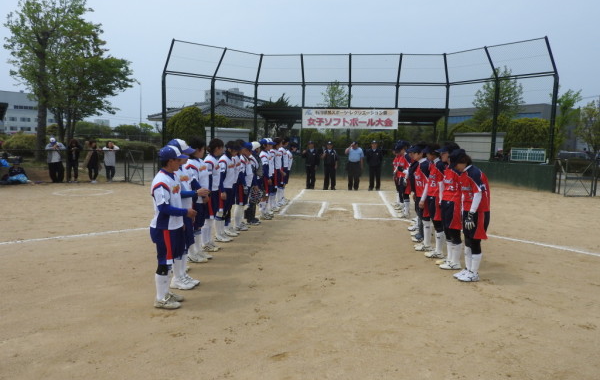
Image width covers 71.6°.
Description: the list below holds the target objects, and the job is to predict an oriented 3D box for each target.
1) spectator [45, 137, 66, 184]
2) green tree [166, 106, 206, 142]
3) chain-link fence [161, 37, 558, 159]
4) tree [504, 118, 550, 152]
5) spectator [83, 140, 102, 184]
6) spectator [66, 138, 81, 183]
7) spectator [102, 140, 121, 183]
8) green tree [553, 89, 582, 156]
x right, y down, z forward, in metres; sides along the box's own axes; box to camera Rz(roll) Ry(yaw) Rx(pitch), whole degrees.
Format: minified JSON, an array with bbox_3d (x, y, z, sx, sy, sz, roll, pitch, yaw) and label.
[{"bbox_3d":[-8.878,-1.090,15.201,0.660,1.607,0.480,0,7,-8],"label":"spectator"},{"bbox_3d":[-6.074,-2.780,22.342,2.272,3.460,2.300,1,6,0],"label":"green tree"},{"bbox_3d":[2.113,-3.328,17.704,15.445,5.094,4.057,2,6,6],"label":"chain-link fence"},{"bbox_3d":[12.101,-2.295,22.359,2.596,3.161,2.500,1,6,0],"label":"tree"},{"bbox_3d":[-7.555,-1.033,15.205,0.580,1.541,0.420,-1,7,-17],"label":"spectator"},{"bbox_3d":[-8.244,-1.058,15.203,0.500,1.565,0.420,0,7,-8],"label":"spectator"},{"bbox_3d":[-6.902,-1.009,15.206,0.560,1.517,0.420,0,7,-8],"label":"spectator"},{"bbox_3d":[18.125,-4.100,28.683,2.370,5.545,2.200,1,6,0],"label":"green tree"}]

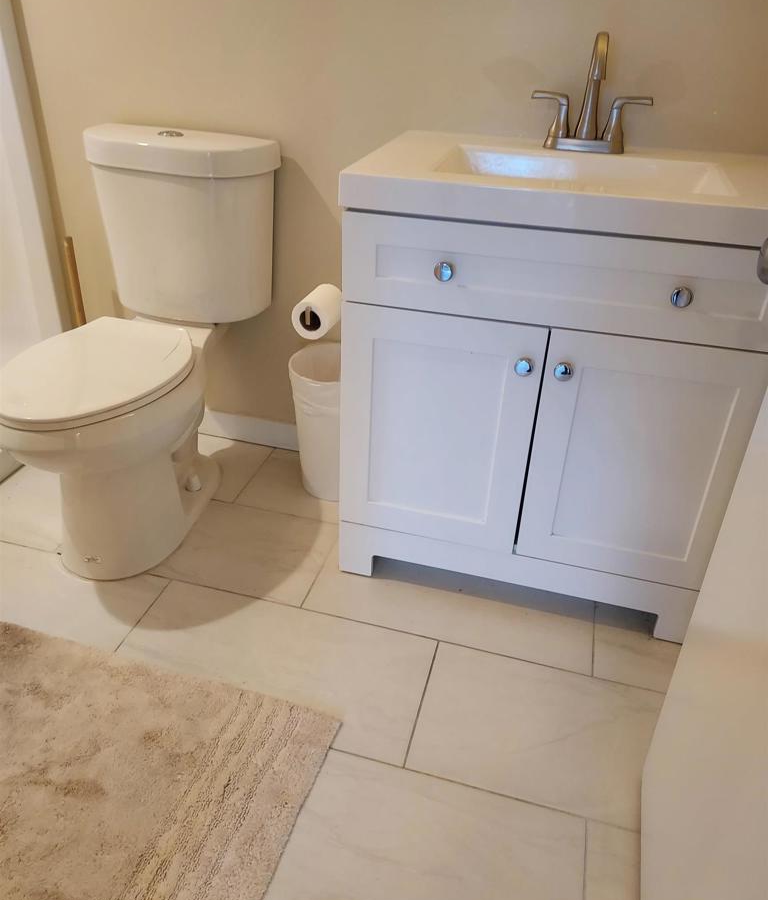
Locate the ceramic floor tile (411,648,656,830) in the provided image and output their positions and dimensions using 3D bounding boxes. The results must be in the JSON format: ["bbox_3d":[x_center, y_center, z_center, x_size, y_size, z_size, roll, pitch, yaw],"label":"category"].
[{"bbox_3d":[0.368,0.525,1.276,0.610,0.010,0.302,10,34,12],"label":"ceramic floor tile"}]

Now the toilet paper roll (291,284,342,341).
[{"bbox_3d":[-0.128,-0.274,1.402,0.078,0.078,0.100,10,34,12],"label":"toilet paper roll"}]

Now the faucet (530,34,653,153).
[{"bbox_3d":[0.391,-0.665,1.331,0.228,0.203,0.140,10,34,12],"label":"faucet"}]

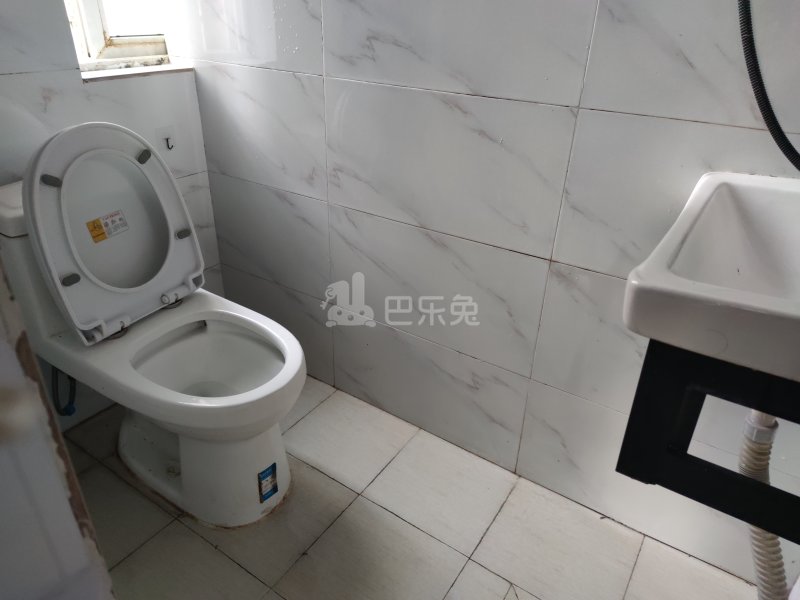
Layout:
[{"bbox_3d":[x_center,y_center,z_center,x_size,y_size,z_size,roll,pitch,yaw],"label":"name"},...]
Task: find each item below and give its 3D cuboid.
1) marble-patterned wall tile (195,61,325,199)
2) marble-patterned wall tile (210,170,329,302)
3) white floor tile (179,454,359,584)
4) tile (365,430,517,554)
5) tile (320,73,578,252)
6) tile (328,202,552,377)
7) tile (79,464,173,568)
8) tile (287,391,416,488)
[{"bbox_3d":[-0.369,-0.453,1.475,0.462,0.304,0.012,19,33,28],"label":"marble-patterned wall tile"},{"bbox_3d":[-0.378,-0.189,1.615,0.461,0.300,0.012,19,33,28],"label":"marble-patterned wall tile"},{"bbox_3d":[-0.309,0.496,1.322,0.304,0.012,0.298,19,33,28],"label":"white floor tile"},{"bbox_3d":[0.107,0.469,1.396,0.304,0.012,0.293,19,33,28],"label":"tile"},{"bbox_3d":[0.073,-0.302,1.223,0.600,0.304,0.012,19,33,28],"label":"tile"},{"bbox_3d":[0.063,-0.036,1.362,0.599,0.300,0.012,19,33,28],"label":"tile"},{"bbox_3d":[-0.727,0.523,1.245,0.304,0.012,0.300,19,33,28],"label":"tile"},{"bbox_3d":[-0.146,0.383,1.540,0.304,0.012,0.293,19,33,28],"label":"tile"}]

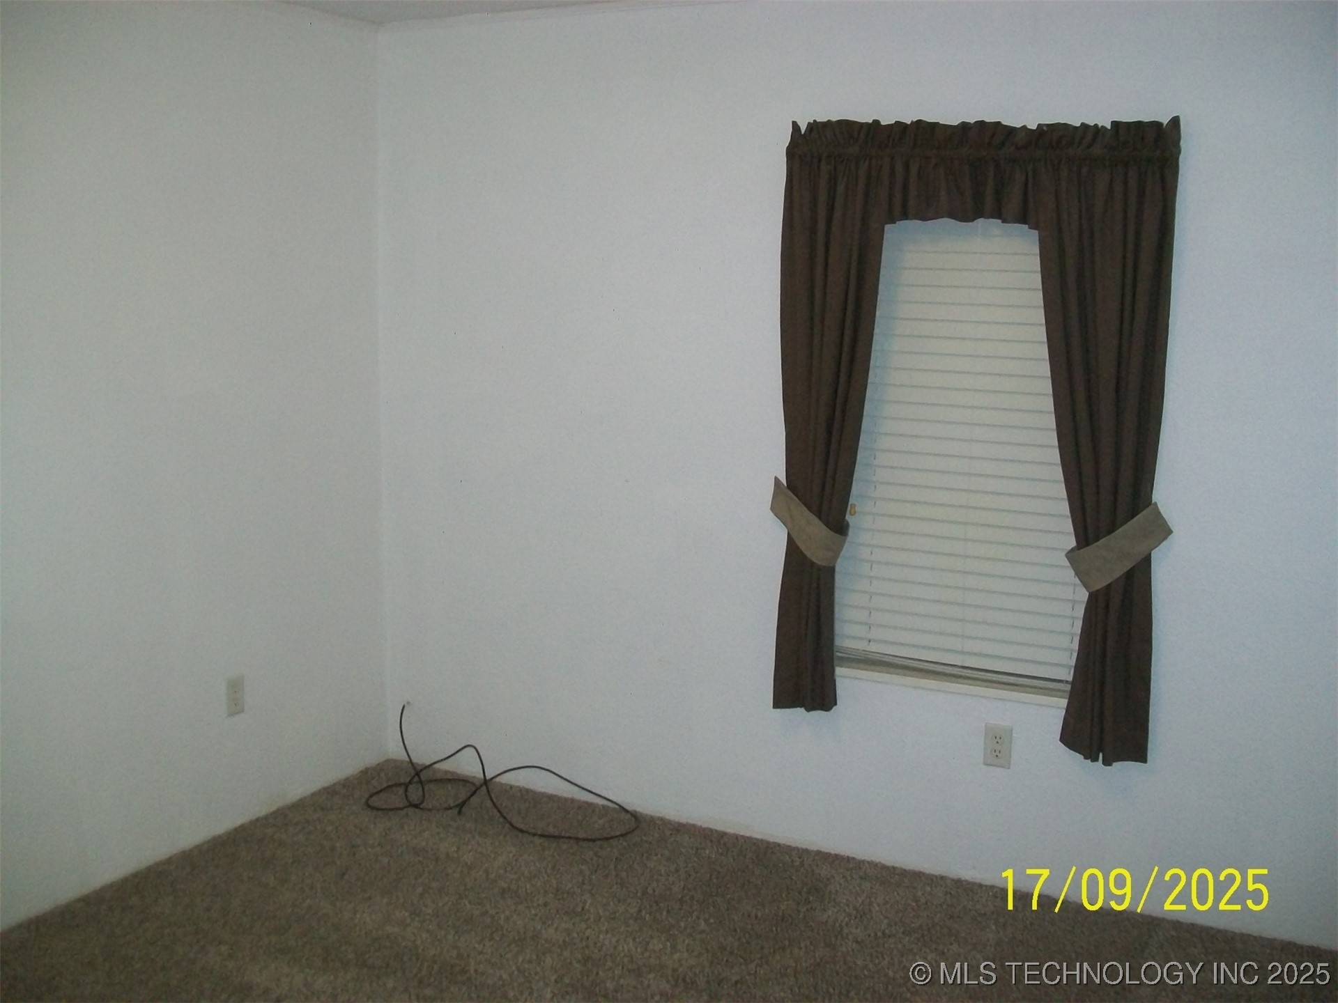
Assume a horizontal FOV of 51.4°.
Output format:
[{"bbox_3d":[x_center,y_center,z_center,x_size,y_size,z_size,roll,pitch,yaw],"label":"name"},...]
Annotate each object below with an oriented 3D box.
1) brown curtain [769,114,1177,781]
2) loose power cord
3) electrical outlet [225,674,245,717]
[{"bbox_3d":[0.748,-0.168,3.568,1.035,1.610,0.110,5,10,27],"label":"brown curtain"},{"bbox_3d":[-0.541,0.834,4.234,0.940,0.210,0.360,5,10,27],"label":"loose power cord"},{"bbox_3d":[-1.252,0.562,4.022,0.010,0.115,0.071,5,10,27],"label":"electrical outlet"}]

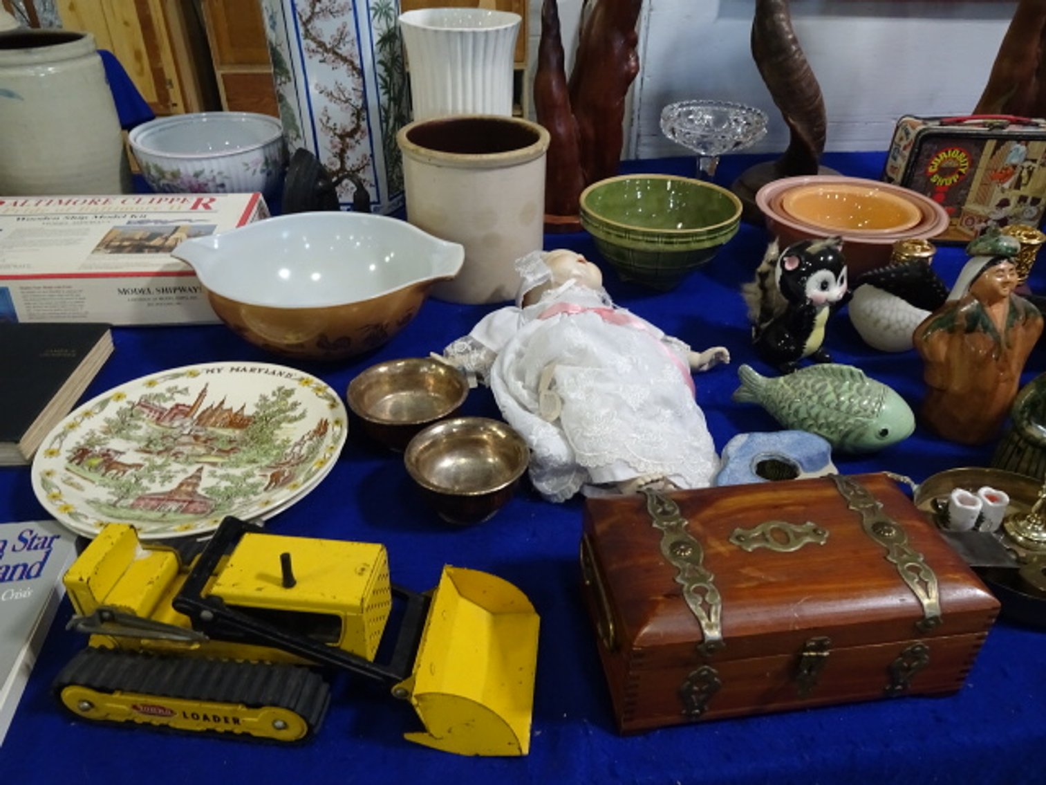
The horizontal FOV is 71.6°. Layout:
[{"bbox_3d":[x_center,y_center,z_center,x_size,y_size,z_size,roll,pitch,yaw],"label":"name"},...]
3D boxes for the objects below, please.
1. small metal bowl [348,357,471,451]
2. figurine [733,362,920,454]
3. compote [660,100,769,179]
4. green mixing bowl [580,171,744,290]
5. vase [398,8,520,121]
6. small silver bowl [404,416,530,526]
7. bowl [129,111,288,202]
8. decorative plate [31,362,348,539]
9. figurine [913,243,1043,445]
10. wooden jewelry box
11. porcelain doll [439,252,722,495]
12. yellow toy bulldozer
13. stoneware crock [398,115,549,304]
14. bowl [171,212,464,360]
[{"bbox_3d":[-0.108,0.019,0.696,0.111,0.054,0.111,1,35,0],"label":"small metal bowl"},{"bbox_3d":[0.286,0.009,0.690,0.168,0.087,0.060,7,36,9],"label":"figurine"},{"bbox_3d":[0.293,-0.363,1.157,0.166,0.157,0.166,1,35,0],"label":"compote"},{"bbox_3d":[0.181,-0.207,0.984,0.210,0.108,0.210,1,34,0],"label":"green mixing bowl"},{"bbox_3d":[-0.096,-0.455,1.178,0.186,0.273,0.186,1,35,0],"label":"vase"},{"bbox_3d":[-0.045,0.074,0.610,0.102,0.059,0.102,0,34,0],"label":"small silver bowl"},{"bbox_3d":[-0.502,-0.362,1.176,0.239,0.115,0.239,1,35,0],"label":"bowl"},{"bbox_3d":[-0.295,0.051,0.667,0.264,0.027,0.264,0,34,0],"label":"decorative plate"},{"bbox_3d":[0.438,-0.056,0.698,0.125,0.185,0.095,1,34,0],"label":"figurine"},{"bbox_3d":[0.168,0.134,0.497,0.234,0.092,0.127,-4,35,-7],"label":"wooden jewelry box"},{"bbox_3d":[0.067,-0.044,0.750,0.305,0.103,0.385,-3,34,-6],"label":"porcelain doll"},{"bbox_3d":[-0.139,0.144,0.474,0.297,0.105,0.118,3,35,4],"label":"yellow toy bulldozer"},{"bbox_3d":[-0.062,-0.244,0.961,0.190,0.190,0.190,0,34,0],"label":"stoneware crock"},{"bbox_3d":[-0.225,-0.108,0.829,0.321,0.106,0.249,2,35,2],"label":"bowl"}]

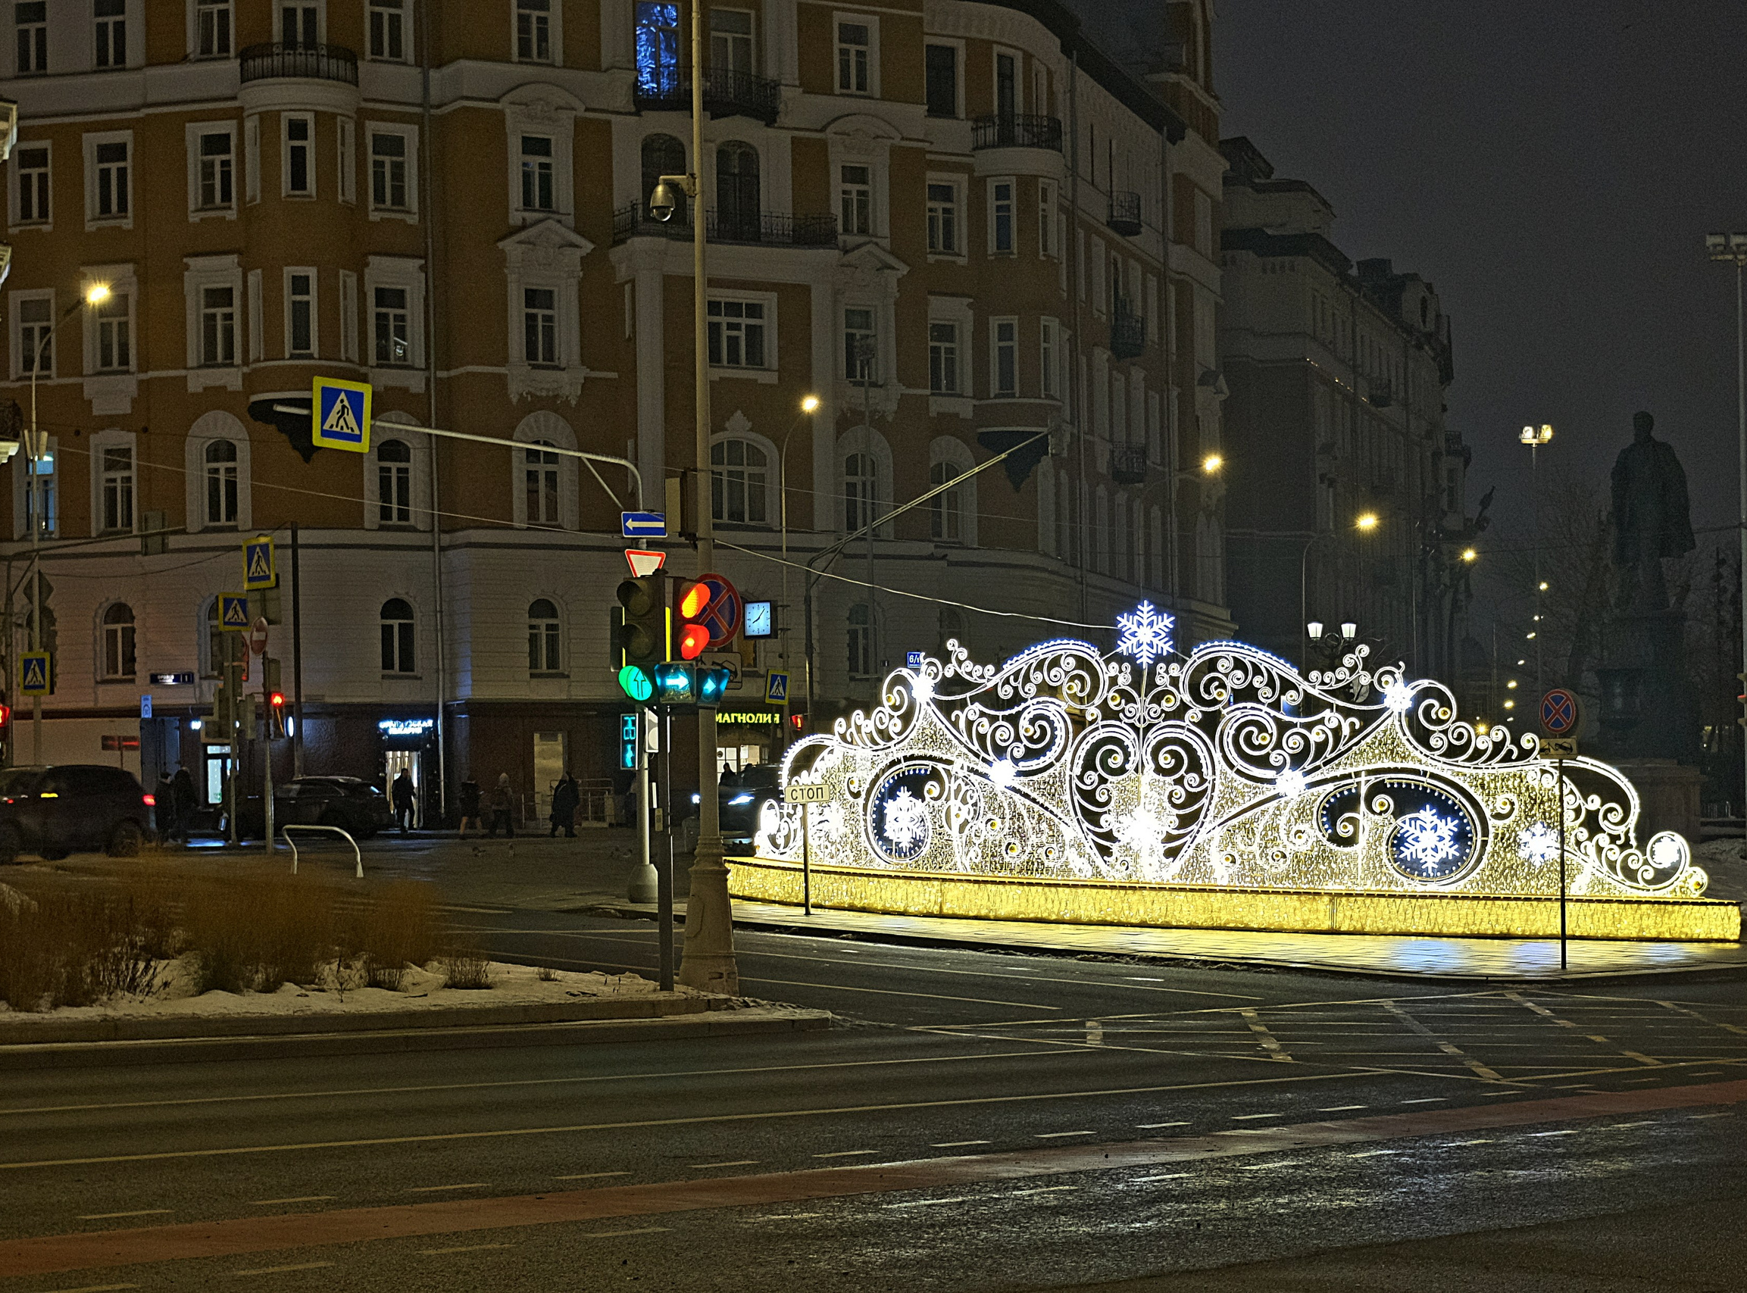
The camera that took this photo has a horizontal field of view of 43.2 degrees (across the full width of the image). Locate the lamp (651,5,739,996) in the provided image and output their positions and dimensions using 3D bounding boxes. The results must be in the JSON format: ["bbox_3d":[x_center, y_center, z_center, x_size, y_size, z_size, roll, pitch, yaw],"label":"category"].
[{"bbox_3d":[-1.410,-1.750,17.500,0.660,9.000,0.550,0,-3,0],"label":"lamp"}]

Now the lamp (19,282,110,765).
[{"bbox_3d":[-16.835,-1.687,46.000,1.900,11.800,0.500,-2,-2,28],"label":"lamp"}]

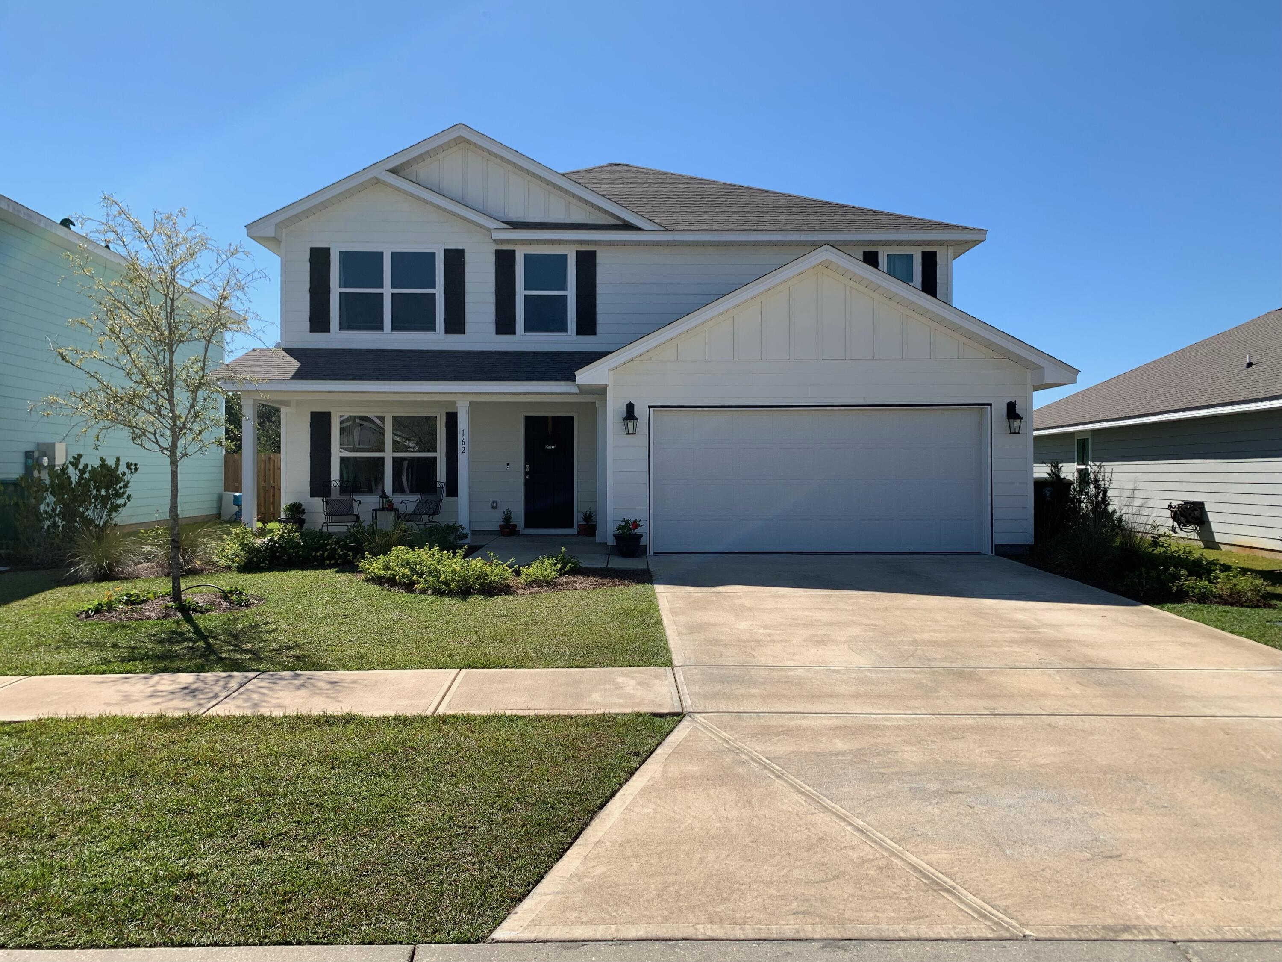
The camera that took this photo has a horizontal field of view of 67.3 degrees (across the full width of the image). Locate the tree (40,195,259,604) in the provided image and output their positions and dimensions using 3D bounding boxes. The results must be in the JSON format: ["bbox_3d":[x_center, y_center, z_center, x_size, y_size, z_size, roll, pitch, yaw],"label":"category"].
[{"bbox_3d":[-5.209,-0.865,10.200,2.323,4.329,2.200,0,0,0],"label":"tree"}]

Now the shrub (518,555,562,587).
[{"bbox_3d":[-1.182,1.053,11.250,0.527,0.363,0.500,0,0,0],"label":"shrub"}]

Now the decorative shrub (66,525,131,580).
[{"bbox_3d":[-6.725,0.895,11.950,0.808,0.708,0.820,0,0,0],"label":"decorative shrub"}]

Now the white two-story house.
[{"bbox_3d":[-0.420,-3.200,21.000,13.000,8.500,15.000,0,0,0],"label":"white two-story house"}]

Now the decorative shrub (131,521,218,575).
[{"bbox_3d":[-5.949,0.864,12.300,1.139,0.691,1.000,0,0,0],"label":"decorative shrub"}]

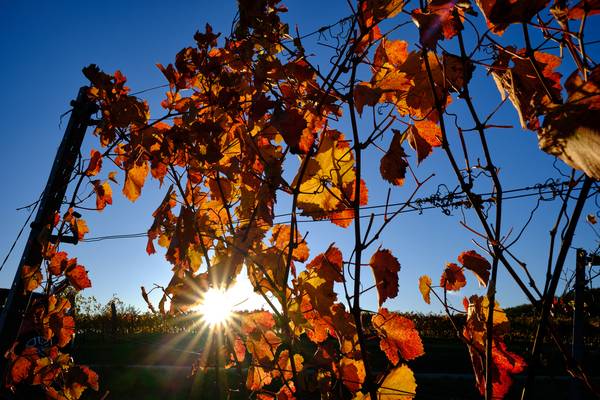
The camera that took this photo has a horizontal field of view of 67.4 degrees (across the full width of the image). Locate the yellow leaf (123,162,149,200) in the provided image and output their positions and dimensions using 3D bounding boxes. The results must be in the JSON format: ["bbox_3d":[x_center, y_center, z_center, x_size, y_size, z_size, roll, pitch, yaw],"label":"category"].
[{"bbox_3d":[-0.492,-0.055,1.345,0.062,0.110,0.035,17,-15,-10],"label":"yellow leaf"}]

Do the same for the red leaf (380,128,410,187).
[{"bbox_3d":[0.214,-0.096,1.017,0.063,0.129,0.050,-3,-15,12],"label":"red leaf"}]

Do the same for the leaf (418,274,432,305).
[{"bbox_3d":[0.257,0.183,0.920,0.029,0.060,0.040,-4,-16,15],"label":"leaf"}]

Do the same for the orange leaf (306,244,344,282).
[{"bbox_3d":[0.058,0.145,1.031,0.087,0.085,0.060,-1,-15,3],"label":"orange leaf"}]

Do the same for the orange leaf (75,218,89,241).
[{"bbox_3d":[-0.699,0.094,1.438,0.045,0.070,0.025,3,-15,-13],"label":"orange leaf"}]

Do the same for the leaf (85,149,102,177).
[{"bbox_3d":[-0.650,-0.118,1.417,0.048,0.086,0.035,19,-15,-12],"label":"leaf"}]

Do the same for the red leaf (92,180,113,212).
[{"bbox_3d":[-0.624,-0.014,1.421,0.057,0.093,0.050,12,-19,-38],"label":"red leaf"}]

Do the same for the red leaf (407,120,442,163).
[{"bbox_3d":[0.277,-0.130,1.000,0.080,0.093,0.045,-2,-15,8],"label":"red leaf"}]

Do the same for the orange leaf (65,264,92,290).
[{"bbox_3d":[-0.711,0.249,1.444,0.090,0.083,0.035,3,-15,-13],"label":"orange leaf"}]

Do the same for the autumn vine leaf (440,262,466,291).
[{"bbox_3d":[0.332,0.166,0.974,0.056,0.061,0.030,-2,-15,9],"label":"autumn vine leaf"}]

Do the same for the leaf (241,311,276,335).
[{"bbox_3d":[-0.099,0.292,1.072,0.086,0.056,0.045,1,-15,-5],"label":"leaf"}]

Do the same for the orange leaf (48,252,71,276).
[{"bbox_3d":[-0.767,0.206,1.435,0.070,0.075,0.045,8,-17,-27],"label":"orange leaf"}]

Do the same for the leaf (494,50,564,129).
[{"bbox_3d":[0.453,-0.220,0.896,0.131,0.160,0.080,-4,-16,14],"label":"leaf"}]

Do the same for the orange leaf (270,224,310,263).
[{"bbox_3d":[-0.024,0.110,1.135,0.101,0.096,0.035,0,-15,-1],"label":"orange leaf"}]

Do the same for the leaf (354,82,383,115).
[{"bbox_3d":[0.165,-0.244,1.082,0.067,0.075,0.045,-2,-15,9],"label":"leaf"}]

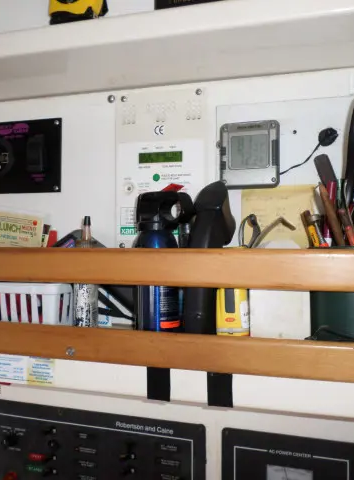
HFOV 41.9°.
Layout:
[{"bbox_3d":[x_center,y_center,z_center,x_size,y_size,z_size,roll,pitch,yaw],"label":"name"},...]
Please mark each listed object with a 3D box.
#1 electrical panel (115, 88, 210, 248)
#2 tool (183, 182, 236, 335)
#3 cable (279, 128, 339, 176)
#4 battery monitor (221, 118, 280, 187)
[{"bbox_3d":[-0.017,-0.089,0.612,0.125,0.210,0.030,0,-1,17],"label":"electrical panel"},{"bbox_3d":[0.038,0.027,0.535,0.060,0.182,0.050,0,-1,17],"label":"tool"},{"bbox_3d":[0.159,-0.105,0.560,0.069,0.056,0.018,0,-1,17],"label":"cable"},{"bbox_3d":[0.091,-0.101,0.570,0.071,0.079,0.028,0,-1,17],"label":"battery monitor"}]

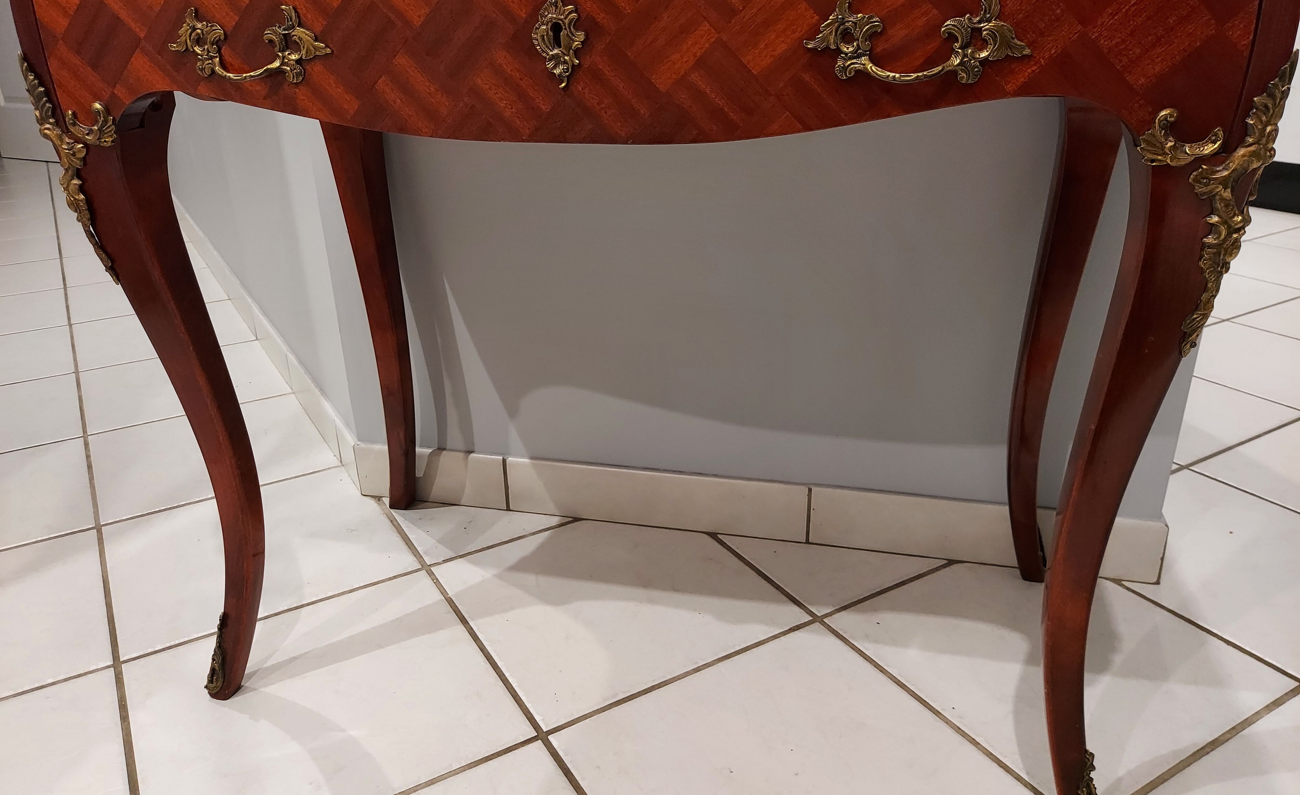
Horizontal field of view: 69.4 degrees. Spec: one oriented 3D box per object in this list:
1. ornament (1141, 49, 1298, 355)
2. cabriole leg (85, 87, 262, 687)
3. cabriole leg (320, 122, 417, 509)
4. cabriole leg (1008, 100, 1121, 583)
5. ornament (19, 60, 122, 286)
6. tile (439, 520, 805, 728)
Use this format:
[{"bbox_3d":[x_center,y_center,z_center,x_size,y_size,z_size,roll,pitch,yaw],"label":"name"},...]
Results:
[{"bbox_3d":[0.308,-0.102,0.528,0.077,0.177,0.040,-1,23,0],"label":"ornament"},{"bbox_3d":[-0.410,0.039,0.827,0.072,0.573,0.084,5,24,13],"label":"cabriole leg"},{"bbox_3d":[-0.325,-0.096,1.149,0.077,0.566,0.108,5,24,13],"label":"cabriole leg"},{"bbox_3d":[0.417,-0.032,0.973,0.077,0.566,0.108,5,24,13],"label":"cabriole leg"},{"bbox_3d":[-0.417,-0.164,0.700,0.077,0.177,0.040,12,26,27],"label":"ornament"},{"bbox_3d":[-0.044,0.233,1.101,0.330,0.009,0.330,-14,26,-28],"label":"tile"}]

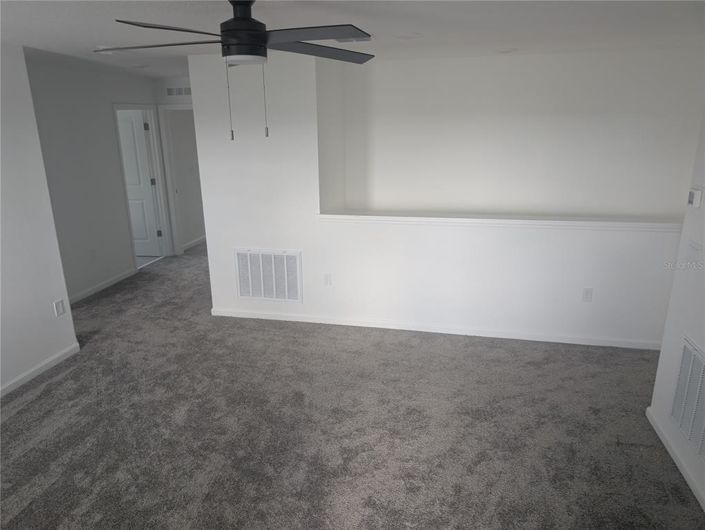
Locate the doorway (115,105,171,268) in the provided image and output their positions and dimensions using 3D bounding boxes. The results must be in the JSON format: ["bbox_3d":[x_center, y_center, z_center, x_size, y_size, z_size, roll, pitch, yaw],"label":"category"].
[{"bbox_3d":[-2.764,-1.021,6.503,0.130,2.103,0.892,3,16,12],"label":"doorway"}]

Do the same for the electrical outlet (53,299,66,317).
[{"bbox_3d":[-2.360,0.351,3.958,0.012,0.124,0.083,3,16,12],"label":"electrical outlet"}]

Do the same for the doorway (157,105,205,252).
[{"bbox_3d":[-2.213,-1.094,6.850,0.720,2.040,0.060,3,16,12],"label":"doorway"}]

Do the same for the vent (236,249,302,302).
[{"bbox_3d":[-0.793,0.105,4.672,0.646,0.518,0.022,3,16,12],"label":"vent"}]

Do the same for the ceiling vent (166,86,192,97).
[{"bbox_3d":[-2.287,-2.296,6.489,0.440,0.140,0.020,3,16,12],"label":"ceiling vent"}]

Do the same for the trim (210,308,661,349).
[{"bbox_3d":[0.589,0.577,4.486,4.101,0.080,0.018,3,16,12],"label":"trim"}]

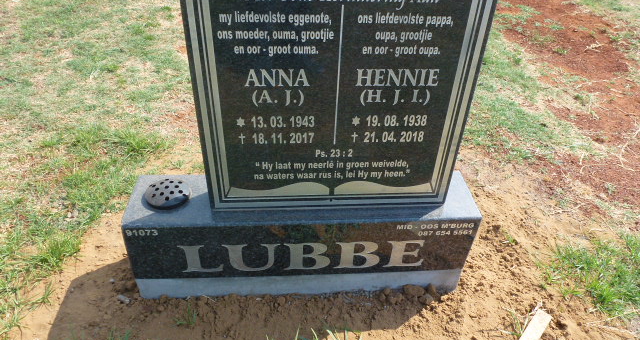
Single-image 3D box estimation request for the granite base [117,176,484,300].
[{"bbox_3d":[-0.047,0.194,1.335,0.950,0.301,0.204,-1,38,-4],"label":"granite base"}]

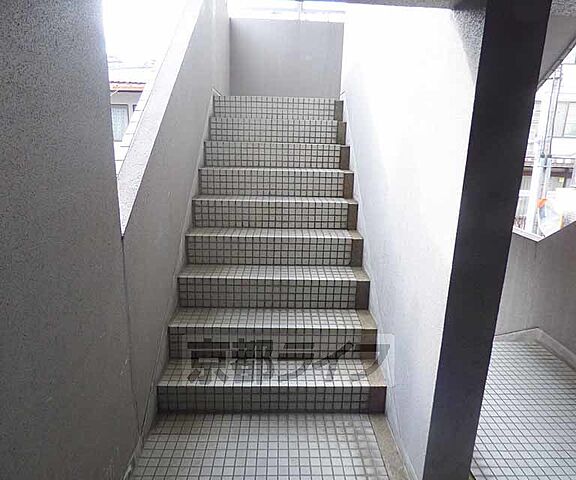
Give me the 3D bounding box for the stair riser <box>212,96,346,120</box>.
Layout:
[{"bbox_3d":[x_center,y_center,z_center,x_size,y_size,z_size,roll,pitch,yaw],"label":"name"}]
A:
[{"bbox_3d":[-0.086,-1.224,3.258,1.200,0.187,0.050,1,17,-2],"label":"stair riser"}]

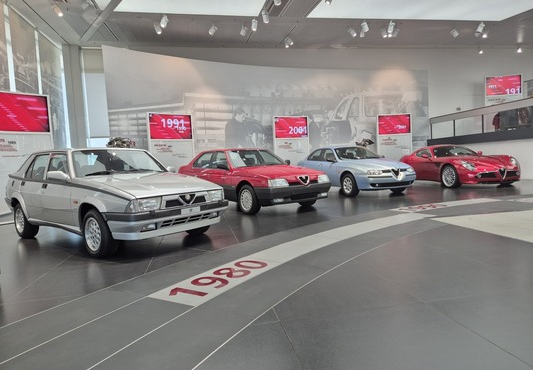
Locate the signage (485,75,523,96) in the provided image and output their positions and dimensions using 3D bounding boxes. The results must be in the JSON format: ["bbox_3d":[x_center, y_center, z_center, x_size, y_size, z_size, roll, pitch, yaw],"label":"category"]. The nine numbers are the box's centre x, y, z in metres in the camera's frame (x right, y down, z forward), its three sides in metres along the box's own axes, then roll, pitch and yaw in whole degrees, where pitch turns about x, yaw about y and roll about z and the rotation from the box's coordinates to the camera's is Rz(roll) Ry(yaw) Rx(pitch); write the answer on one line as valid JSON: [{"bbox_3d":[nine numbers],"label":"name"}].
[{"bbox_3d":[9.665,-4.017,14.443,1.400,0.790,0.080,-3,3,3],"label":"signage"}]

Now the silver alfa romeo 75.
[{"bbox_3d":[-2.546,0.124,5.491,4.330,1.350,1.660,0,4,40],"label":"silver alfa romeo 75"}]

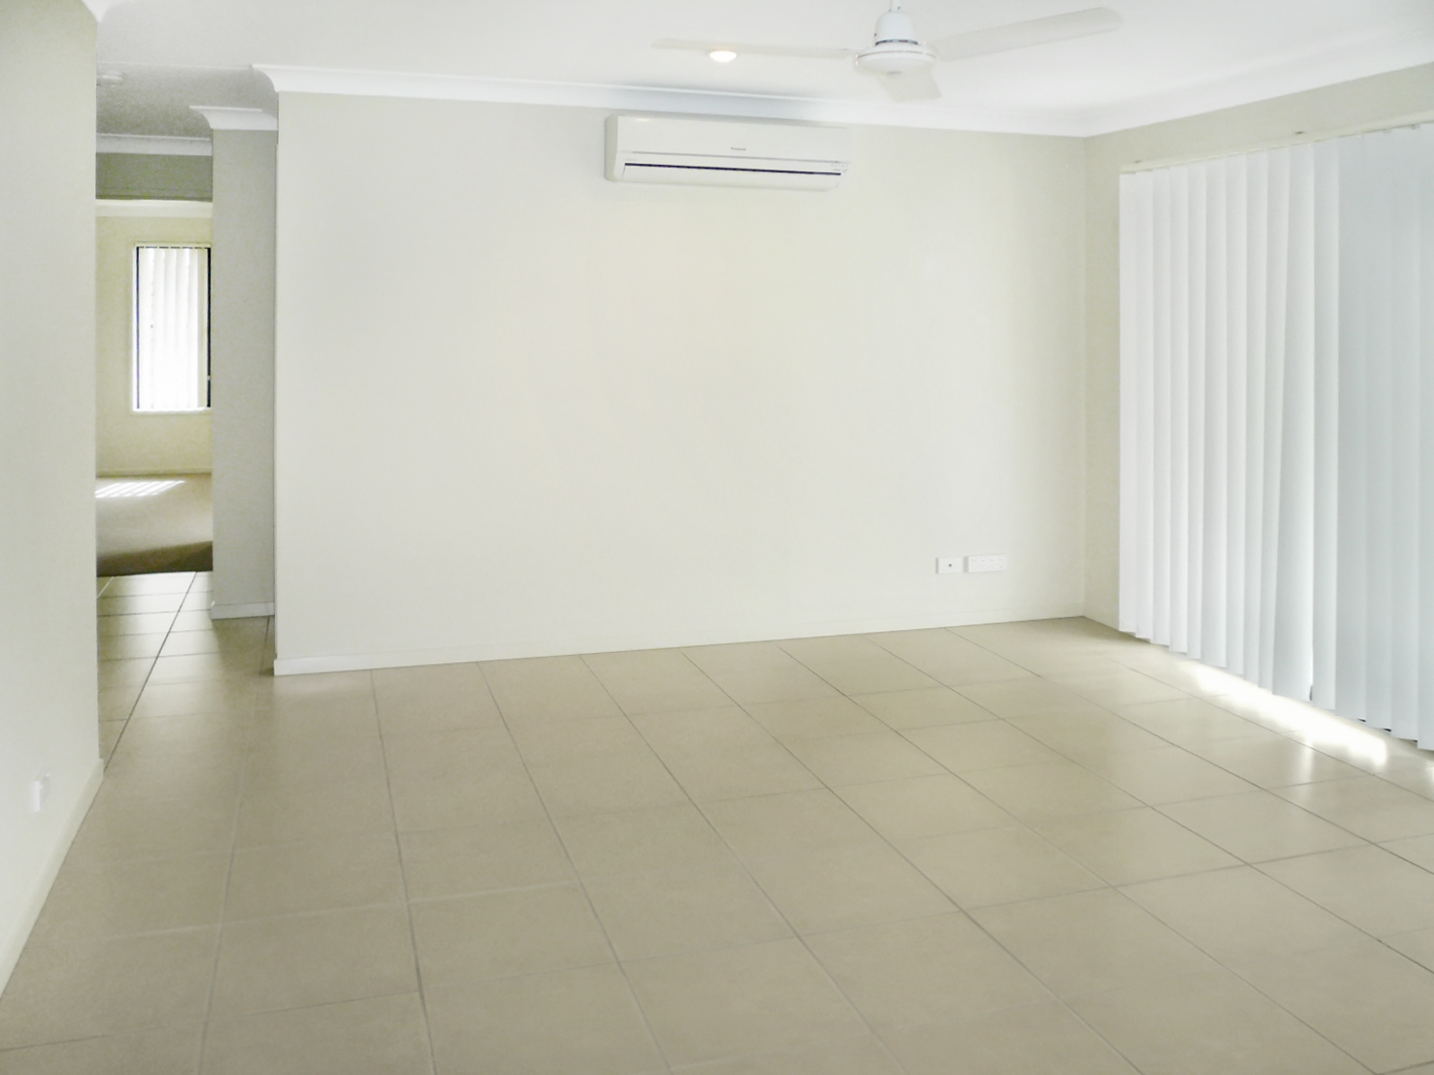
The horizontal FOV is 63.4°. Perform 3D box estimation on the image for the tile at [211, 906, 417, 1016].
[{"bbox_3d":[-0.959,1.009,2.784,0.455,0.010,0.445,-3,11,-19],"label":"tile"}]

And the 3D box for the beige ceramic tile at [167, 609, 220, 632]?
[{"bbox_3d":[-2.504,0.423,5.893,0.450,0.012,0.450,-2,10,-18],"label":"beige ceramic tile"}]

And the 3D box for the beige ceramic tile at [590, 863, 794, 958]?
[{"bbox_3d":[-0.082,0.901,2.823,0.430,0.010,0.405,-2,11,-18],"label":"beige ceramic tile"}]

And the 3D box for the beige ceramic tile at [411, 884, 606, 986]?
[{"bbox_3d":[-0.492,0.916,2.699,0.430,0.010,0.405,-2,11,-18],"label":"beige ceramic tile"}]

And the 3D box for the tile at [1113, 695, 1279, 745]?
[{"bbox_3d":[1.864,0.729,4.579,0.455,0.010,0.445,-2,11,-18],"label":"tile"}]

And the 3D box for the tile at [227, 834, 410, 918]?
[{"bbox_3d":[-1.073,0.902,3.126,0.450,0.012,0.450,-2,10,-18],"label":"tile"}]

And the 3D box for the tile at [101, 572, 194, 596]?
[{"bbox_3d":[-3.211,0.290,6.587,0.450,0.012,0.450,-2,10,-18],"label":"tile"}]

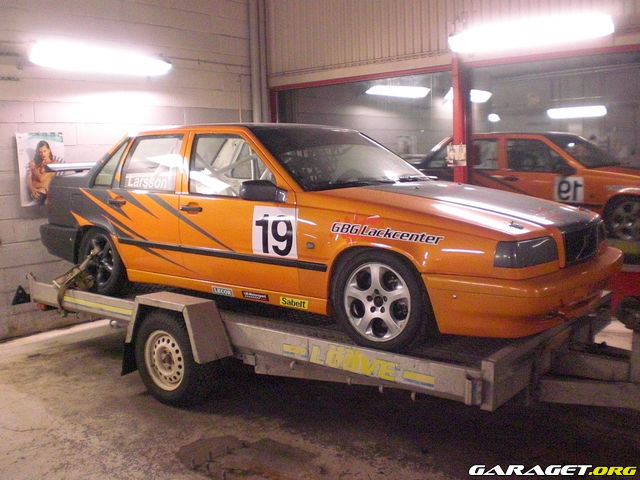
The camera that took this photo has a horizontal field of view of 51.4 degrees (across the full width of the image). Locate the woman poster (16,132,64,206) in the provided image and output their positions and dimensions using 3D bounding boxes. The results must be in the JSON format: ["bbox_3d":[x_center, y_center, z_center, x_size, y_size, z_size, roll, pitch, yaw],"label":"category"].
[{"bbox_3d":[-2.623,-0.673,6.329,0.020,0.690,0.475,5,9,41],"label":"woman poster"}]

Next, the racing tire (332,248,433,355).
[{"bbox_3d":[0.380,0.328,3.726,0.615,0.615,0.210,4,9,38],"label":"racing tire"}]

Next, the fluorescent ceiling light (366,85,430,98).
[{"bbox_3d":[1.216,-2.267,10.149,0.160,0.110,1.520,5,9,41],"label":"fluorescent ceiling light"}]

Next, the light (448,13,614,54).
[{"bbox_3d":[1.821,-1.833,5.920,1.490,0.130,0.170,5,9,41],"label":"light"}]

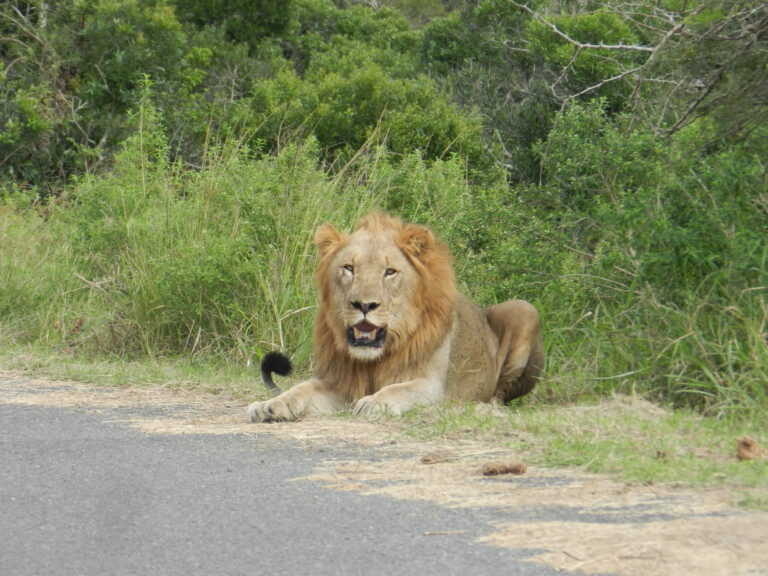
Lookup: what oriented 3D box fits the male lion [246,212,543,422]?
[{"bbox_3d":[0.035,0.070,27.600,0.700,0.690,1.600,1,3,25],"label":"male lion"}]

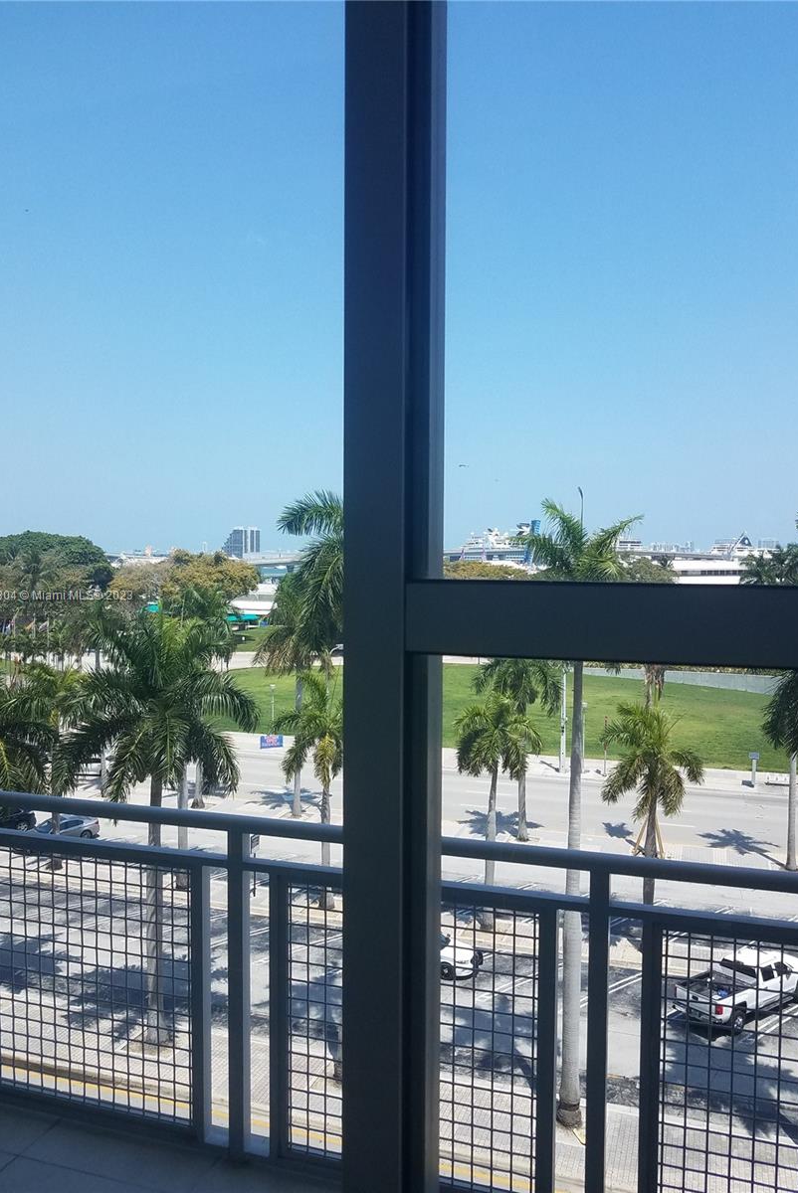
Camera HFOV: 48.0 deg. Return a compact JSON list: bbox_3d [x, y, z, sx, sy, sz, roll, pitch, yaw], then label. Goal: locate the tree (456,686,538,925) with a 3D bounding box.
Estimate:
[{"bbox_3d":[4.299,9.354,39.335,3.900,10.340,3.900,0,3,0],"label":"tree"}]

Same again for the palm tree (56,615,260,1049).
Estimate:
[{"bbox_3d":[-7.870,7.711,29.690,6.400,14.360,6.400,0,3,0],"label":"palm tree"}]

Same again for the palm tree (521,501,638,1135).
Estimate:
[{"bbox_3d":[5.023,6.257,25.296,3.900,17.910,3.900,0,3,0],"label":"palm tree"}]

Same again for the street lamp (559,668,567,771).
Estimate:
[{"bbox_3d":[12.330,9.160,67.168,0.600,8.150,0.600,0,3,0],"label":"street lamp"}]

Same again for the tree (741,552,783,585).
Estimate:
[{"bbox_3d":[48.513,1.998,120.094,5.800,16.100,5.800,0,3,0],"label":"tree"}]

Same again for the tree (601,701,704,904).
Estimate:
[{"bbox_3d":[10.372,9.472,36.981,4.300,10.440,4.300,0,3,0],"label":"tree"}]

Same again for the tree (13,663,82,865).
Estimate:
[{"bbox_3d":[-17.625,8.717,46.062,4.300,10.590,4.300,0,3,0],"label":"tree"}]

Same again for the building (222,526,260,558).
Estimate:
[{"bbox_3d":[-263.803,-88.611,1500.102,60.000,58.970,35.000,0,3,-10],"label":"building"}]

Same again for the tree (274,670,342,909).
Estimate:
[{"bbox_3d":[-3.518,8.873,41.279,4.600,10.980,4.600,0,3,0],"label":"tree"}]

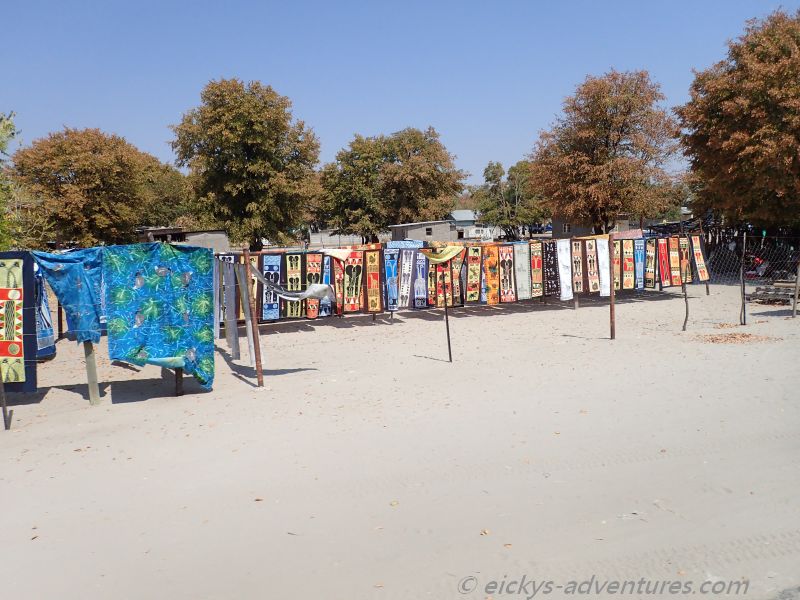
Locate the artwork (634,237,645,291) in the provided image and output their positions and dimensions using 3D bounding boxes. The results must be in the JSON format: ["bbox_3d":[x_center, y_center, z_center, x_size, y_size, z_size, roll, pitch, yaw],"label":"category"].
[{"bbox_3d":[6.756,-1.001,16.300,0.360,1.467,0.050,-5,7,-21],"label":"artwork"}]

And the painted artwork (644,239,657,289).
[{"bbox_3d":[7.224,-1.053,16.662,0.435,1.444,0.050,-5,7,-19],"label":"painted artwork"}]

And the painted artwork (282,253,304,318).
[{"bbox_3d":[-2.285,-0.311,12.398,0.470,1.420,0.100,-4,8,-21],"label":"painted artwork"}]

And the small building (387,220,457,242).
[{"bbox_3d":[1.897,-5.368,48.142,5.300,2.400,4.000,-2,8,-8],"label":"small building"}]

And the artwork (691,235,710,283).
[{"bbox_3d":[8.987,-1.241,17.279,0.420,1.420,0.050,-15,11,-18],"label":"artwork"}]

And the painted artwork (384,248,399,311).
[{"bbox_3d":[-0.206,-0.498,14.034,0.410,1.508,0.050,-5,7,-19],"label":"painted artwork"}]

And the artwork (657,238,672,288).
[{"bbox_3d":[7.426,-1.025,16.223,0.470,1.380,0.100,-13,11,-20],"label":"artwork"}]

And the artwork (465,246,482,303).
[{"bbox_3d":[1.781,-0.618,13.998,0.480,1.380,0.100,-4,8,-21],"label":"artwork"}]

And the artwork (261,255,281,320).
[{"bbox_3d":[-2.925,-0.277,13.075,0.477,1.507,0.050,-5,7,-19],"label":"artwork"}]

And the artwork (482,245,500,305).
[{"bbox_3d":[2.367,-0.660,14.948,0.524,1.555,0.050,-5,7,-19],"label":"artwork"}]

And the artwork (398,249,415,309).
[{"bbox_3d":[0.150,-0.497,13.356,0.410,1.400,0.100,-4,8,-21],"label":"artwork"}]

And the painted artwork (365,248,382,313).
[{"bbox_3d":[-0.619,-0.456,13.500,0.400,1.495,0.050,-5,7,-21],"label":"painted artwork"}]

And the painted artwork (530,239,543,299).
[{"bbox_3d":[3.462,-0.774,14.656,0.390,1.450,0.100,-4,8,-21],"label":"painted artwork"}]

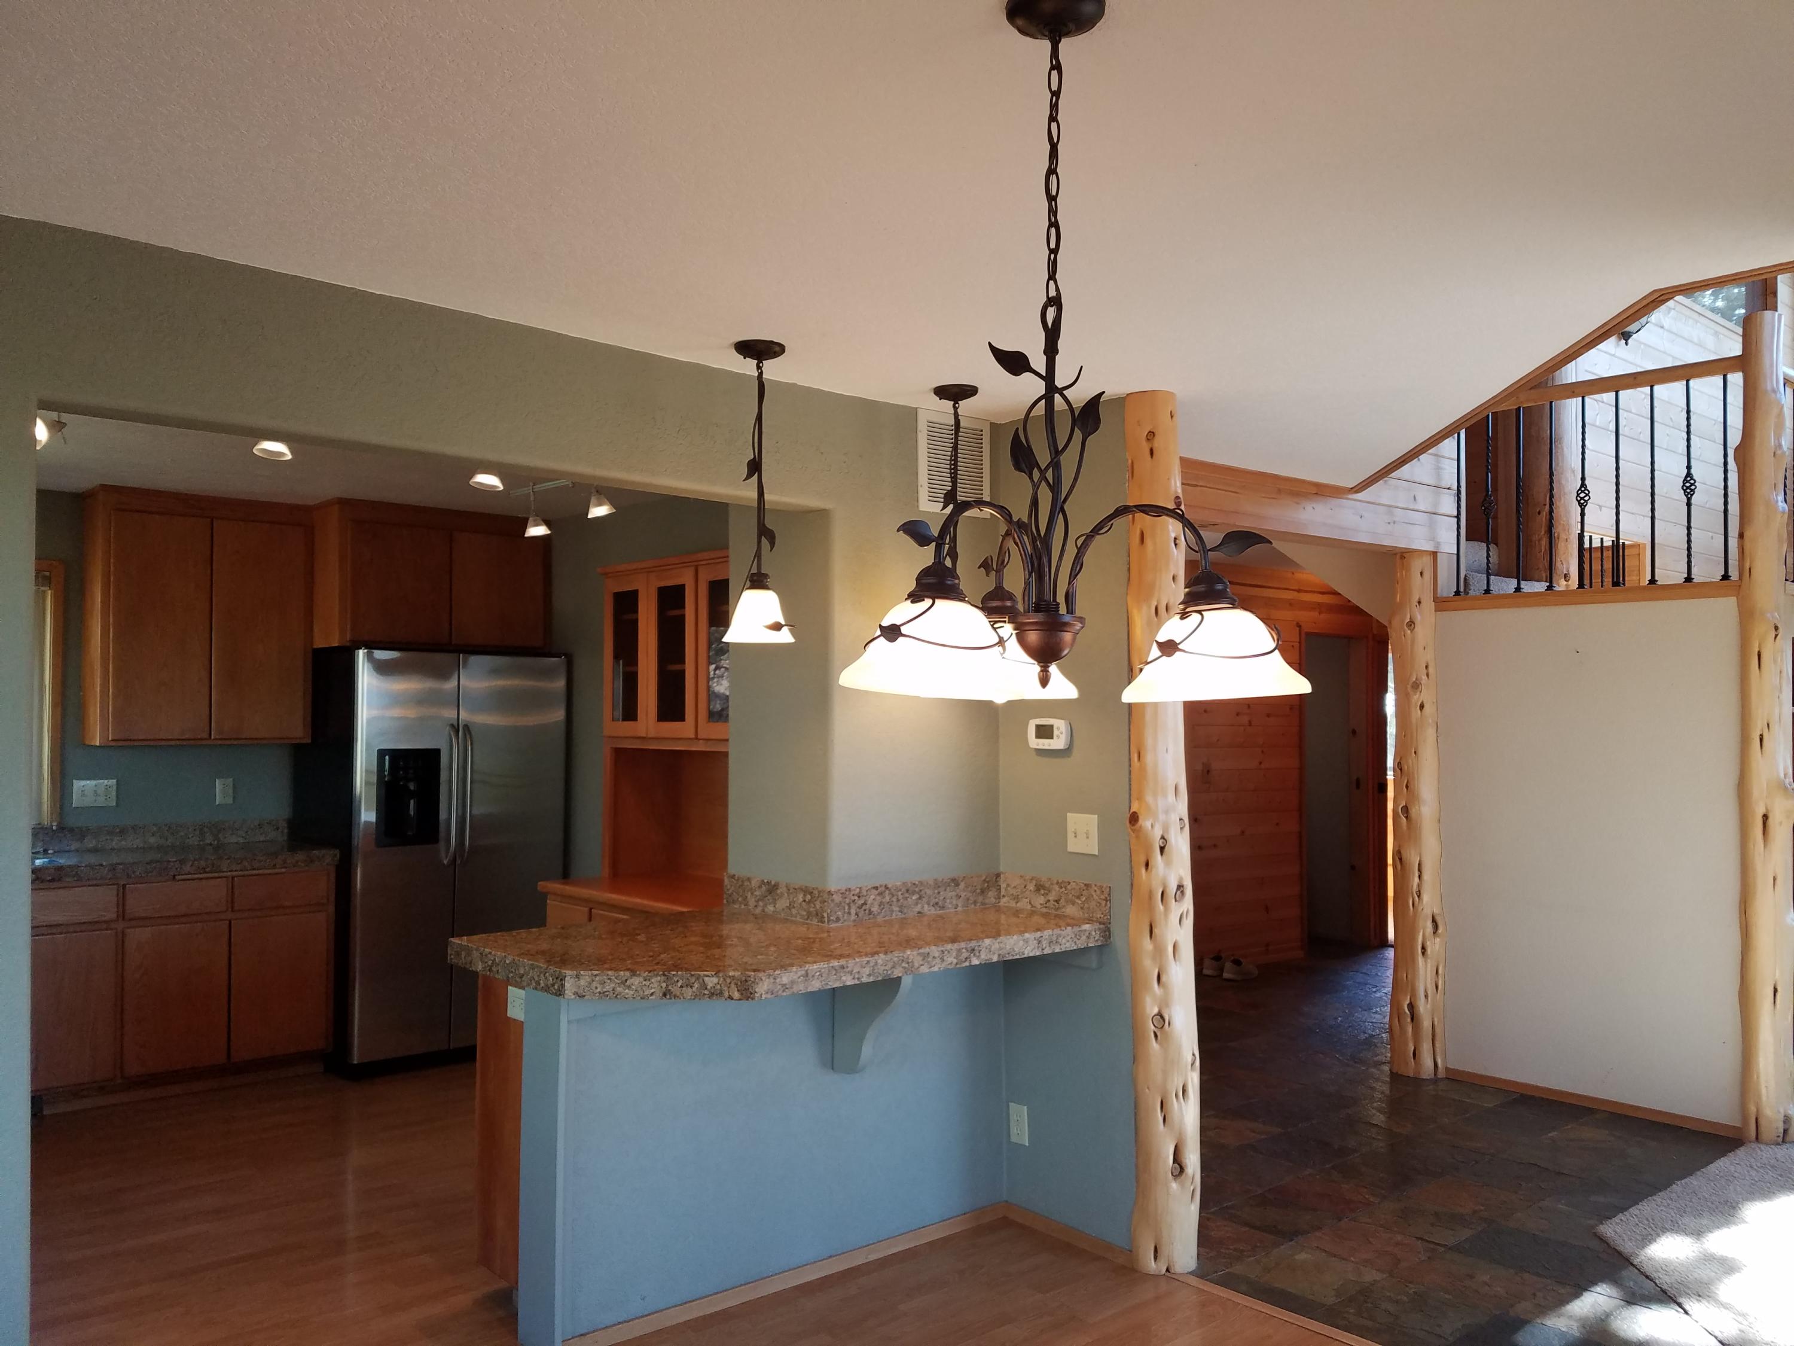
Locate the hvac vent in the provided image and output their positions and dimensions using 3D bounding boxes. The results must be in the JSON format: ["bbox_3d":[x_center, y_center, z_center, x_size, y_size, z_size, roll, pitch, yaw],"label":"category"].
[{"bbox_3d":[0.174,-0.618,4.008,0.288,0.297,0.020,1,-2,-40],"label":"hvac vent"}]

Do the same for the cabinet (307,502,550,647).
[{"bbox_3d":[-2.191,-0.411,6.235,0.968,0.628,0.620,1,-2,-40],"label":"cabinet"}]

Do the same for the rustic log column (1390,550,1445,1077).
[{"bbox_3d":[2.209,0.589,5.742,0.215,2.200,0.215,1,-2,-40],"label":"rustic log column"}]

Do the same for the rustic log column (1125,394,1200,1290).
[{"bbox_3d":[0.734,0.427,3.777,0.205,2.409,0.205,0,-2,0],"label":"rustic log column"}]

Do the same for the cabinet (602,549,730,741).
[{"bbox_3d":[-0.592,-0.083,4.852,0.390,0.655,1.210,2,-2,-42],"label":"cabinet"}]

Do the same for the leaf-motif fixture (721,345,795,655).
[{"bbox_3d":[-0.337,-0.434,3.273,0.180,0.721,0.180,0,-2,0],"label":"leaf-motif fixture"}]

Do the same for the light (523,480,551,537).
[{"bbox_3d":[-1.326,-0.606,4.970,0.098,0.200,0.098,2,-2,-42],"label":"light"}]

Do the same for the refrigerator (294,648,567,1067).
[{"bbox_3d":[-2.079,0.802,5.984,0.920,1.770,0.810,2,-2,-42],"label":"refrigerator"}]

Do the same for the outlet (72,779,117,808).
[{"bbox_3d":[-3.359,0.506,5.647,0.162,0.114,0.012,1,-2,-40],"label":"outlet"}]

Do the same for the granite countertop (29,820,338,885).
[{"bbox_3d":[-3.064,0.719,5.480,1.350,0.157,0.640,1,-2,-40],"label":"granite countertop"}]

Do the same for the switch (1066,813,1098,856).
[{"bbox_3d":[0.537,0.467,3.914,0.012,0.114,0.115,2,-2,-42],"label":"switch"}]

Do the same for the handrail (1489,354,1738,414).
[{"bbox_3d":[2.770,-1.139,5.400,0.065,0.067,1.100,2,-2,-42],"label":"handrail"}]

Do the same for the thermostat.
[{"bbox_3d":[0.447,0.179,3.949,0.028,0.091,0.147,1,-2,-40],"label":"thermostat"}]

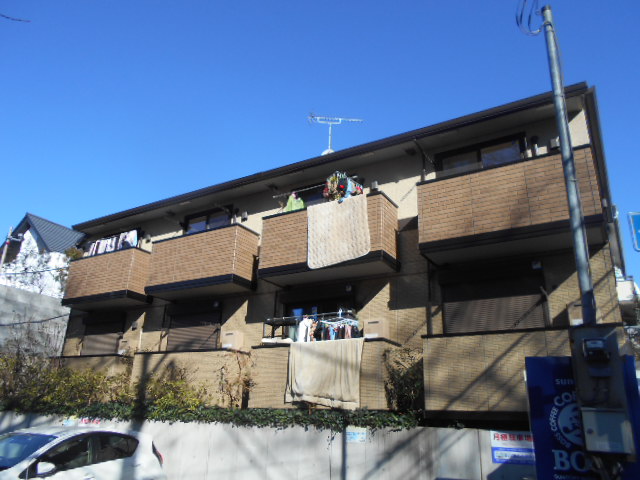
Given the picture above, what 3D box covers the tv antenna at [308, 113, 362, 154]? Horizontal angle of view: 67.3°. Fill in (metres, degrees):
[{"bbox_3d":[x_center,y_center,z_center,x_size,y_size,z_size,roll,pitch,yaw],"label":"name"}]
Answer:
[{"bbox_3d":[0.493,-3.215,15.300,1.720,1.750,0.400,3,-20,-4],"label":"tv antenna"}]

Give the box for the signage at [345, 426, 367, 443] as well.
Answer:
[{"bbox_3d":[0.596,3.229,7.969,0.359,0.238,0.020,-5,-21,18],"label":"signage"}]

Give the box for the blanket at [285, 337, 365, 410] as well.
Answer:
[{"bbox_3d":[0.133,2.485,8.849,1.630,1.260,0.210,-10,-23,30],"label":"blanket"}]

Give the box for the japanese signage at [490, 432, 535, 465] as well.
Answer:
[{"bbox_3d":[2.888,3.100,7.175,0.608,0.447,0.020,-5,-21,18],"label":"japanese signage"}]

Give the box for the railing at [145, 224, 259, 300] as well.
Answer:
[{"bbox_3d":[-3.022,0.653,12.282,3.000,1.416,0.840,-10,-23,30],"label":"railing"}]

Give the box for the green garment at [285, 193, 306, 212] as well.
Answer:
[{"bbox_3d":[-0.571,-0.745,11.197,0.220,0.620,0.550,-10,-23,30],"label":"green garment"}]

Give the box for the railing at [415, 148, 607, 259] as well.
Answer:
[{"bbox_3d":[3.275,-0.512,8.466,2.884,1.386,0.887,-10,-23,30],"label":"railing"}]

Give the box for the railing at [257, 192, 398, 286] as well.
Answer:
[{"bbox_3d":[0.159,0.063,10.286,2.944,1.386,0.887,-10,-23,30],"label":"railing"}]

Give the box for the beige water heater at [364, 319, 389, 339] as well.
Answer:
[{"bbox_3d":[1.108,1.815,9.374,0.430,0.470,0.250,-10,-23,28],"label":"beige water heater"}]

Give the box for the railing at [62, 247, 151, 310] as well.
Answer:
[{"bbox_3d":[-6.160,1.226,14.125,2.928,1.416,0.840,-10,-23,30],"label":"railing"}]

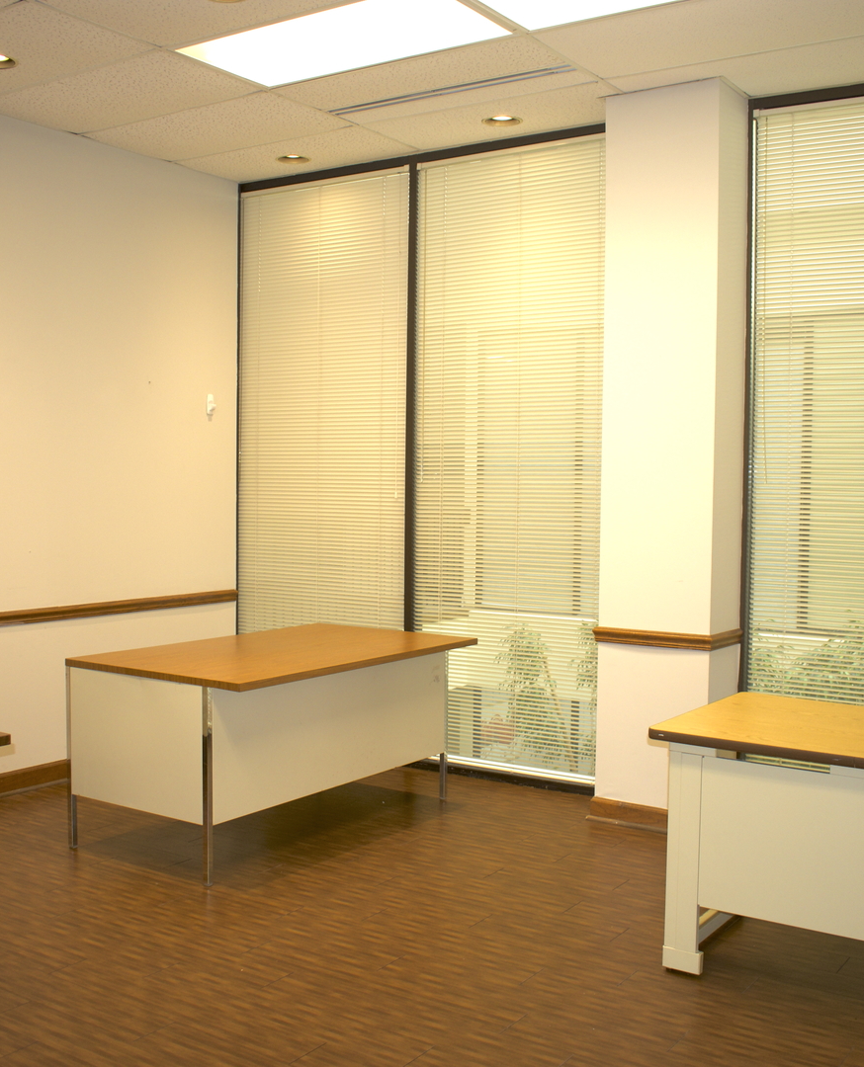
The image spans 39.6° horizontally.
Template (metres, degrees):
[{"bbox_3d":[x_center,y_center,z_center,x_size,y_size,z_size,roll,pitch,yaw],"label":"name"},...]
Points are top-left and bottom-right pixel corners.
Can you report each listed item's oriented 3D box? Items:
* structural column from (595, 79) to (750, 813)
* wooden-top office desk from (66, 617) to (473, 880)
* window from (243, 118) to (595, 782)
[{"bbox_3d":[1.005,-0.299,5.042,0.530,3.050,0.340,3,3,34],"label":"structural column"},{"bbox_3d":[-0.601,0.842,4.955,0.900,0.736,1.520,3,3,34],"label":"wooden-top office desk"},{"bbox_3d":[-0.082,-0.362,5.978,2.320,2.980,0.100,3,3,34],"label":"window"}]

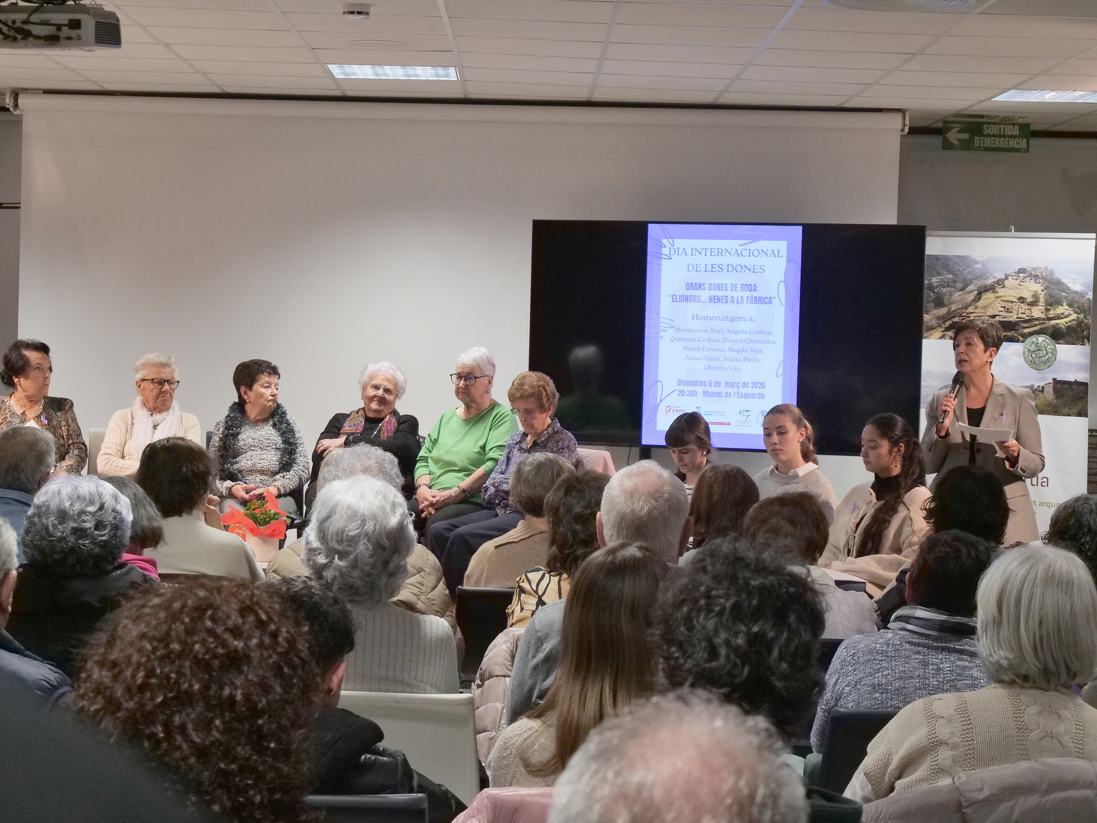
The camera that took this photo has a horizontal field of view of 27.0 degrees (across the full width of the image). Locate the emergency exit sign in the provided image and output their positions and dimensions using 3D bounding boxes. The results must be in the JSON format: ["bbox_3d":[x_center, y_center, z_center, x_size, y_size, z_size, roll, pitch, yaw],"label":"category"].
[{"bbox_3d":[2.177,-1.365,11.350,0.434,0.146,0.025,2,2,-1],"label":"emergency exit sign"}]

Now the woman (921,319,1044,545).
[{"bbox_3d":[1.918,0.370,10.177,0.520,1.563,0.400,3,3,28],"label":"woman"}]

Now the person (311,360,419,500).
[{"bbox_3d":[-0.798,0.423,10.125,0.500,1.284,0.740,2,2,-2],"label":"person"}]

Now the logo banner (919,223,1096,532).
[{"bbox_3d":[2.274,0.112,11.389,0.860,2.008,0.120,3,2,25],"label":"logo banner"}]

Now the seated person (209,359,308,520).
[{"bbox_3d":[-1.302,0.407,10.276,0.470,1.273,0.740,2,2,-6],"label":"seated person"}]

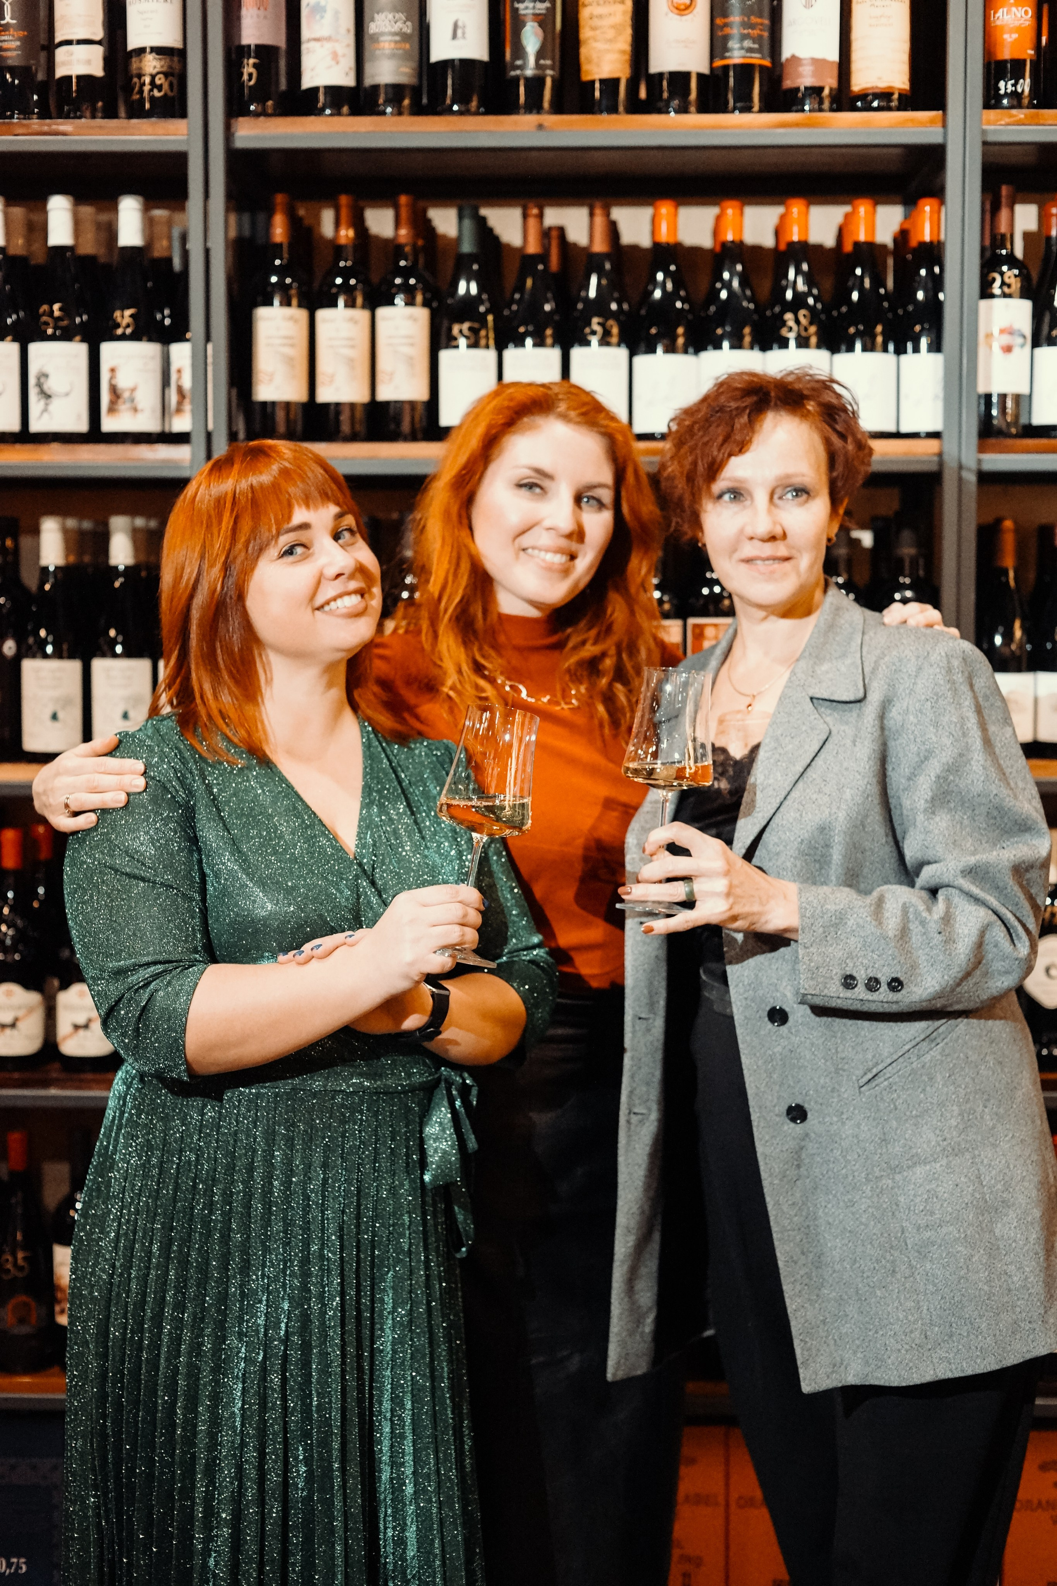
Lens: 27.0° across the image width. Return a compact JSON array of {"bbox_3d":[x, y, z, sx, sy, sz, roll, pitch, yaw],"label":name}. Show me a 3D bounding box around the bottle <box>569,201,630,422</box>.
[{"bbox_3d":[0.089,-0.580,2.733,0.079,0.295,0.079,0,4,1],"label":"bottle"}]

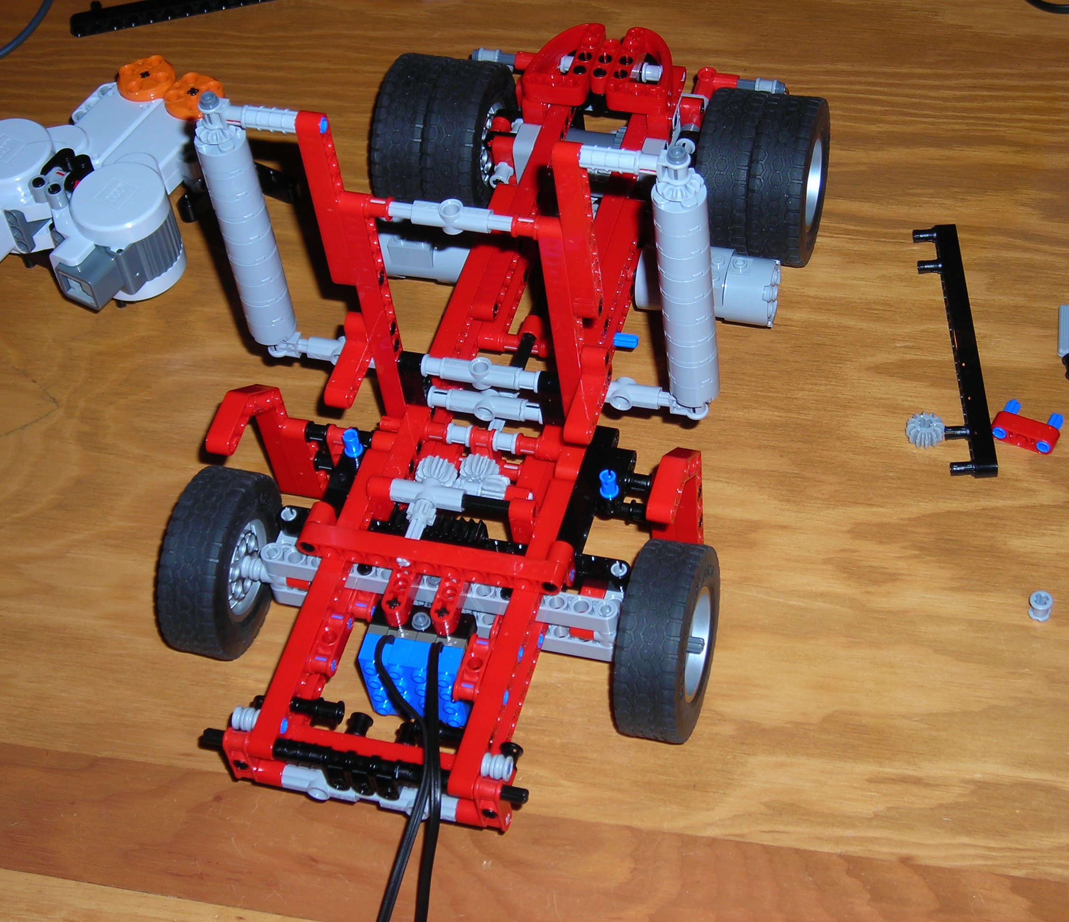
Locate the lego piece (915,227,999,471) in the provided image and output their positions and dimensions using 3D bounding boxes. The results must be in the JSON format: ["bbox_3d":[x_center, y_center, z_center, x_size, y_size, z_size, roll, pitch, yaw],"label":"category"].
[{"bbox_3d":[0.150,-0.041,0.827,0.016,0.007,0.119,-4,50,4],"label":"lego piece"}]

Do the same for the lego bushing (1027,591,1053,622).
[{"bbox_3d":[0.165,0.047,0.752,0.007,0.008,0.007,8,52,15],"label":"lego bushing"}]

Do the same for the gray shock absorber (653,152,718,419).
[{"bbox_3d":[0.047,-0.055,0.703,0.017,0.107,0.017,8,52,15],"label":"gray shock absorber"}]

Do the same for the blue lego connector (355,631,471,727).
[{"bbox_3d":[-0.037,0.071,0.731,0.032,0.031,0.011,8,54,15],"label":"blue lego connector"}]

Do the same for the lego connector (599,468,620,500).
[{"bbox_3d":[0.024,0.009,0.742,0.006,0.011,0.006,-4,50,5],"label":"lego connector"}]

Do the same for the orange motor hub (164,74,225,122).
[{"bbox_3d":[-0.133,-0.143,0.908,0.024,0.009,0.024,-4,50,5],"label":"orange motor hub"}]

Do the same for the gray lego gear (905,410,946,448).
[{"bbox_3d":[0.136,-0.011,0.804,0.014,0.008,0.014,8,52,15],"label":"gray lego gear"}]

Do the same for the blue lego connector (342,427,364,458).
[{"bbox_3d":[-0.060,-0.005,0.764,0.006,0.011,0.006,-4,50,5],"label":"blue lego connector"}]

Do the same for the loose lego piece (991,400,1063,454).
[{"bbox_3d":[0.172,-0.013,0.801,0.024,0.007,0.016,20,56,23],"label":"loose lego piece"}]

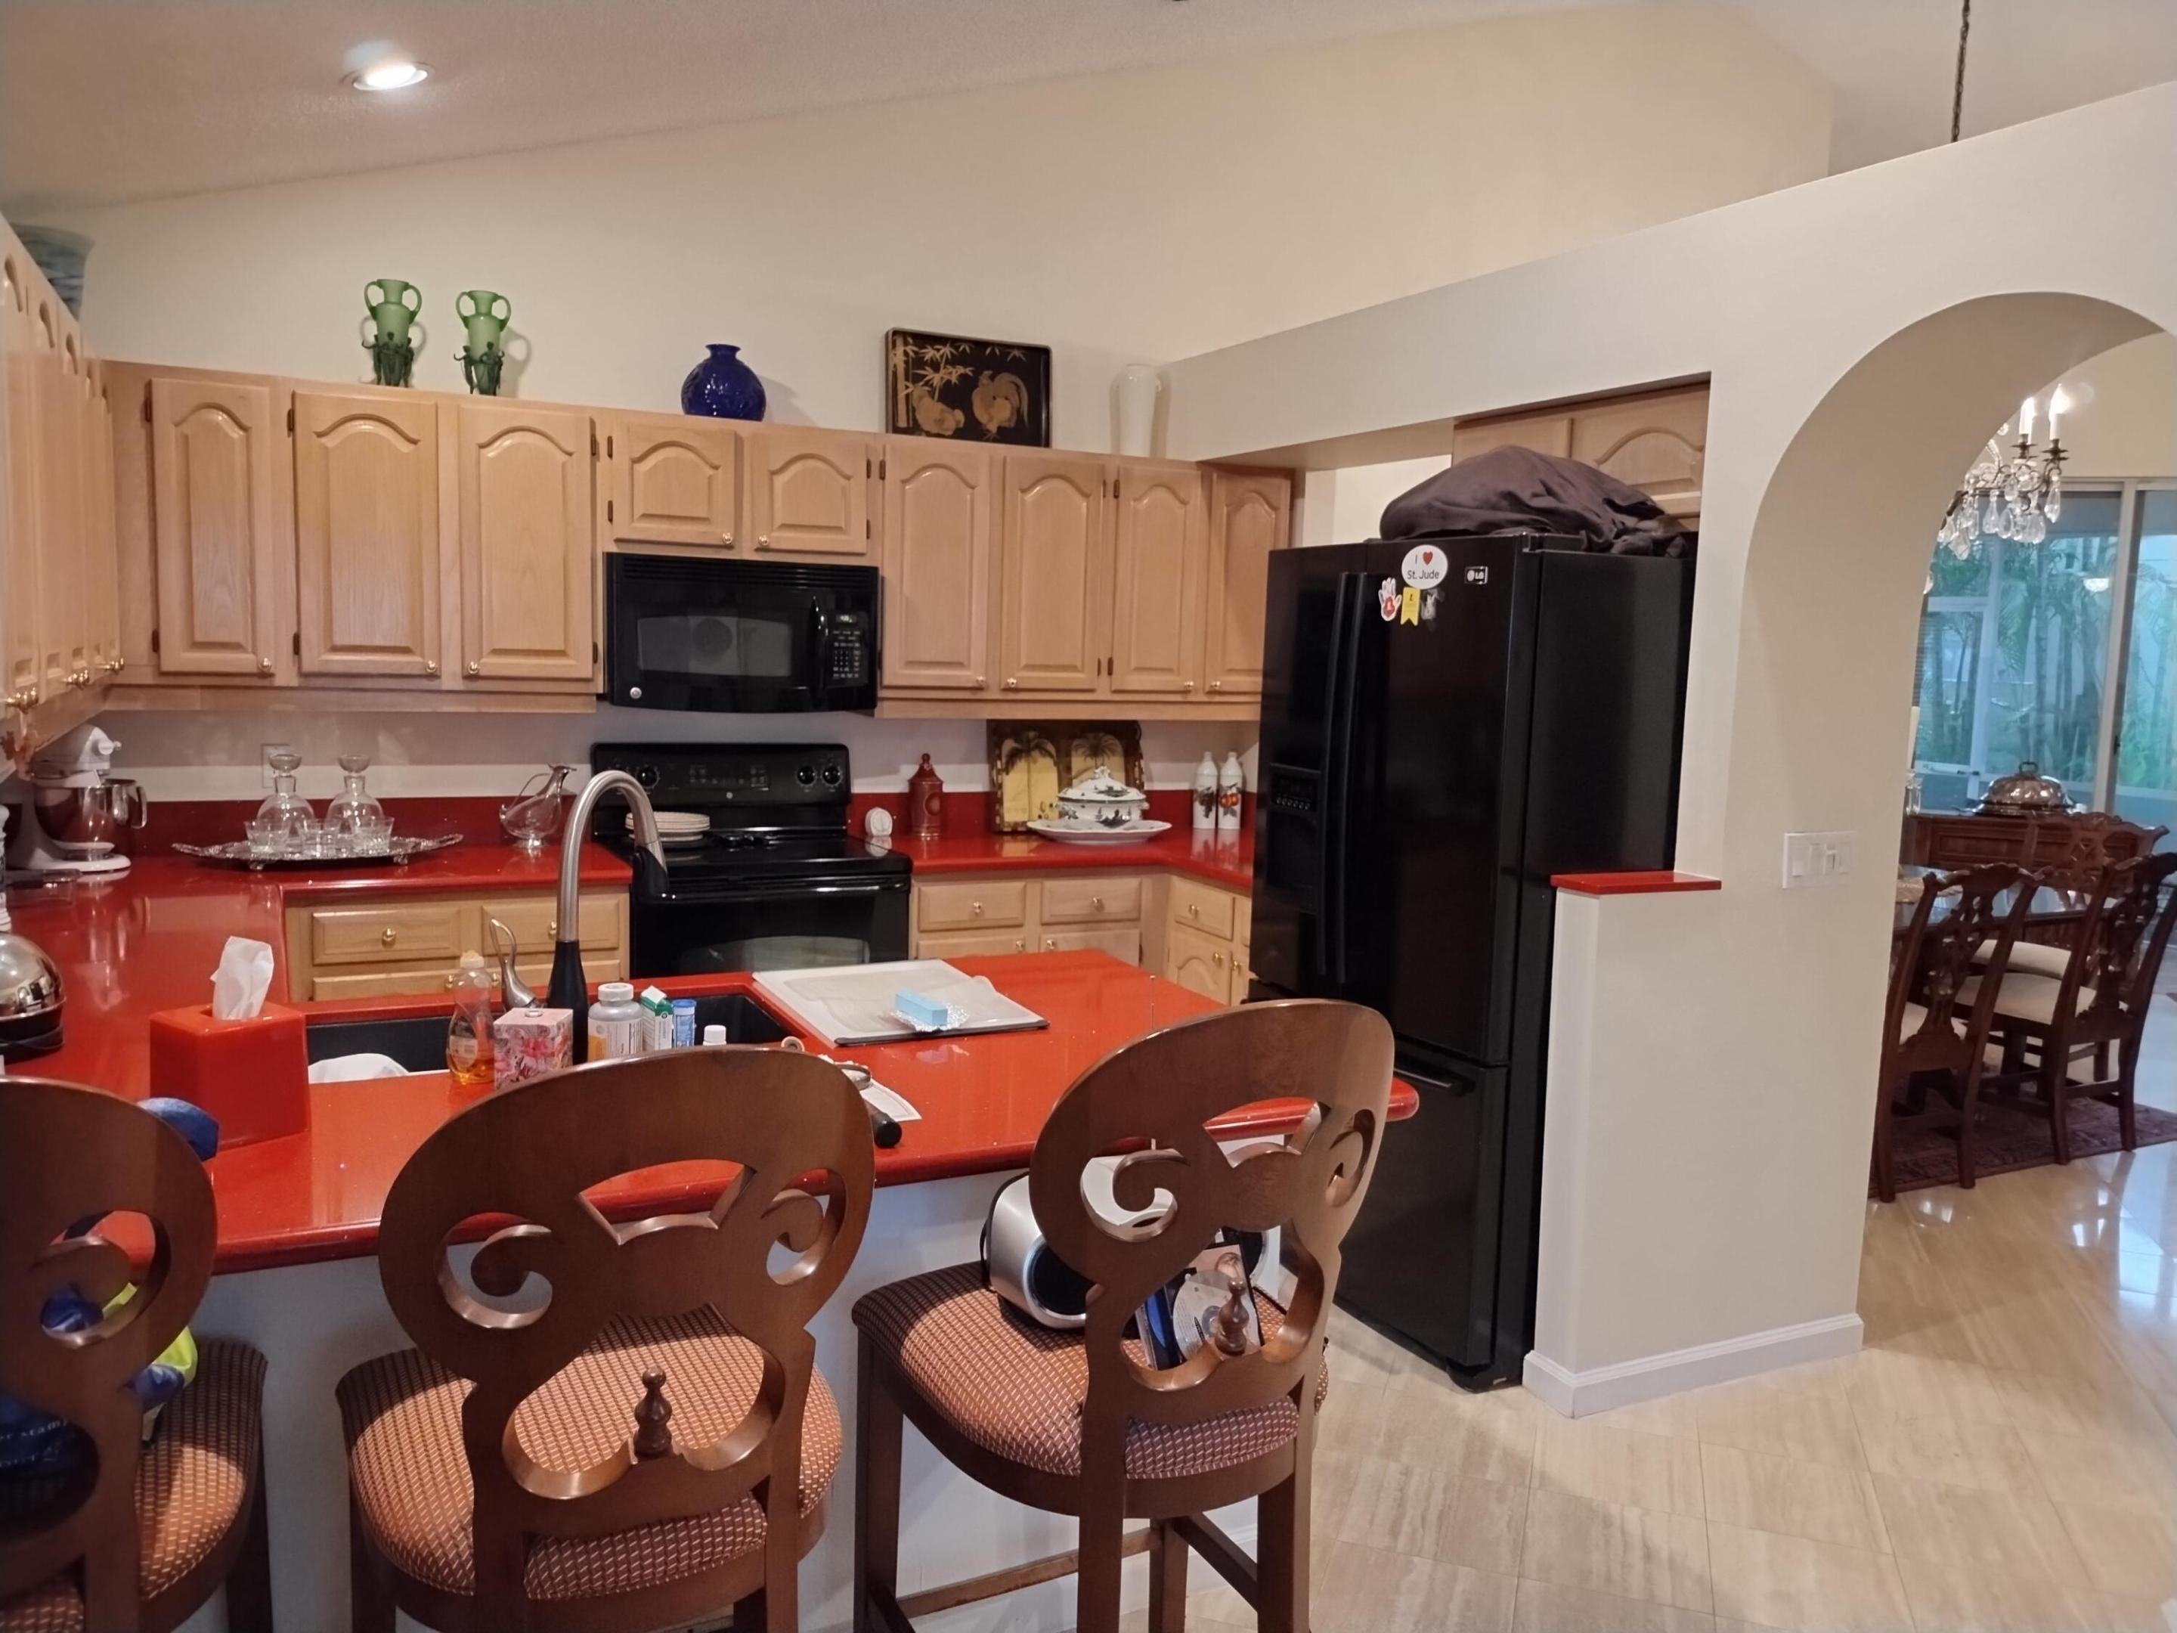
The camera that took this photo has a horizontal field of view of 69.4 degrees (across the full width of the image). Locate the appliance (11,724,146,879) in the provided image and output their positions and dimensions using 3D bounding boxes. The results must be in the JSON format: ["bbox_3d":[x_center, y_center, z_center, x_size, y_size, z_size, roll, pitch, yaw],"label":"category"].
[{"bbox_3d":[-2.476,-0.052,3.847,0.360,0.356,0.225,2,6,2],"label":"appliance"}]

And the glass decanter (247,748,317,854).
[{"bbox_3d":[-2.053,-0.035,4.030,0.151,0.258,0.151,-2,7,-27],"label":"glass decanter"}]

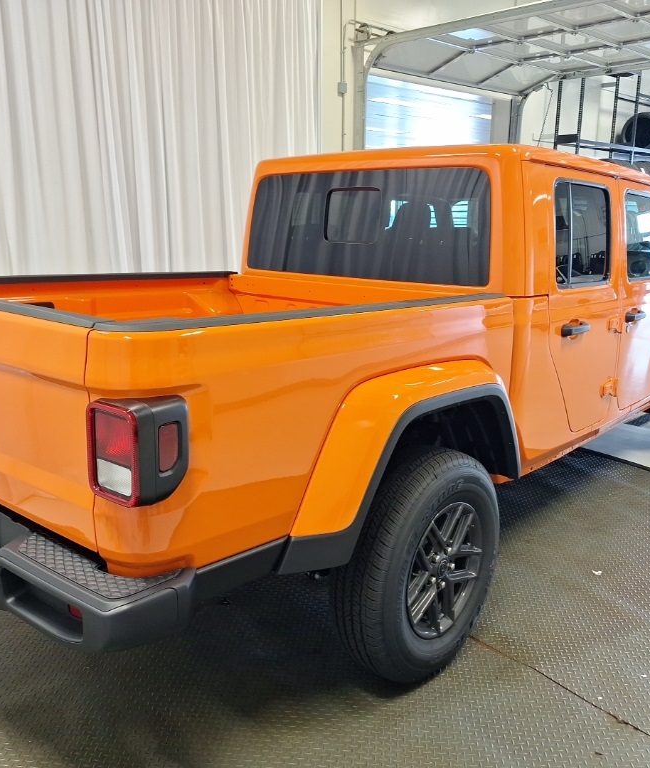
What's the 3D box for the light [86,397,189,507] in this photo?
[{"bbox_3d":[-0.434,0.150,1.617,0.170,0.220,0.160,10,16,39],"label":"light"}]

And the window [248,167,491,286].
[{"bbox_3d":[0.133,-0.714,3.100,1.360,0.460,0.035,12,14,40],"label":"window"}]

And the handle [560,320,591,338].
[{"bbox_3d":[1.144,-0.249,3.107,0.060,0.055,0.240,11,16,41],"label":"handle"}]

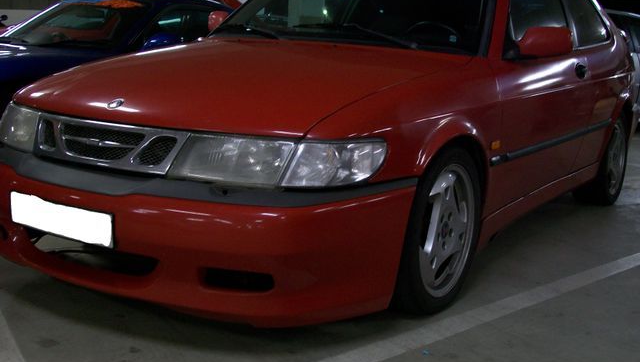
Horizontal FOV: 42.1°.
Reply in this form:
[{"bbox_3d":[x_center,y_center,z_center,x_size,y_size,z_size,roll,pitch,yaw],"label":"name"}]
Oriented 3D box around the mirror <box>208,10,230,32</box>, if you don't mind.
[{"bbox_3d":[-0.508,-0.840,4.410,0.210,0.129,0.123,9,12,31],"label":"mirror"}]

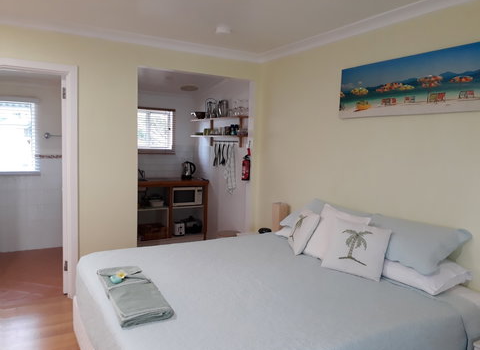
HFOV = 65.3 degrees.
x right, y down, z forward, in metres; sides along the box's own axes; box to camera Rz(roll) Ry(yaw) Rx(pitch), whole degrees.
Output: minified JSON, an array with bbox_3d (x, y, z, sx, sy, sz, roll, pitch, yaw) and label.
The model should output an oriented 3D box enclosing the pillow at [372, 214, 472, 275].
[{"bbox_3d":[0.993,0.413,2.336,0.410,0.150,0.700,-41,23,-19],"label":"pillow"}]

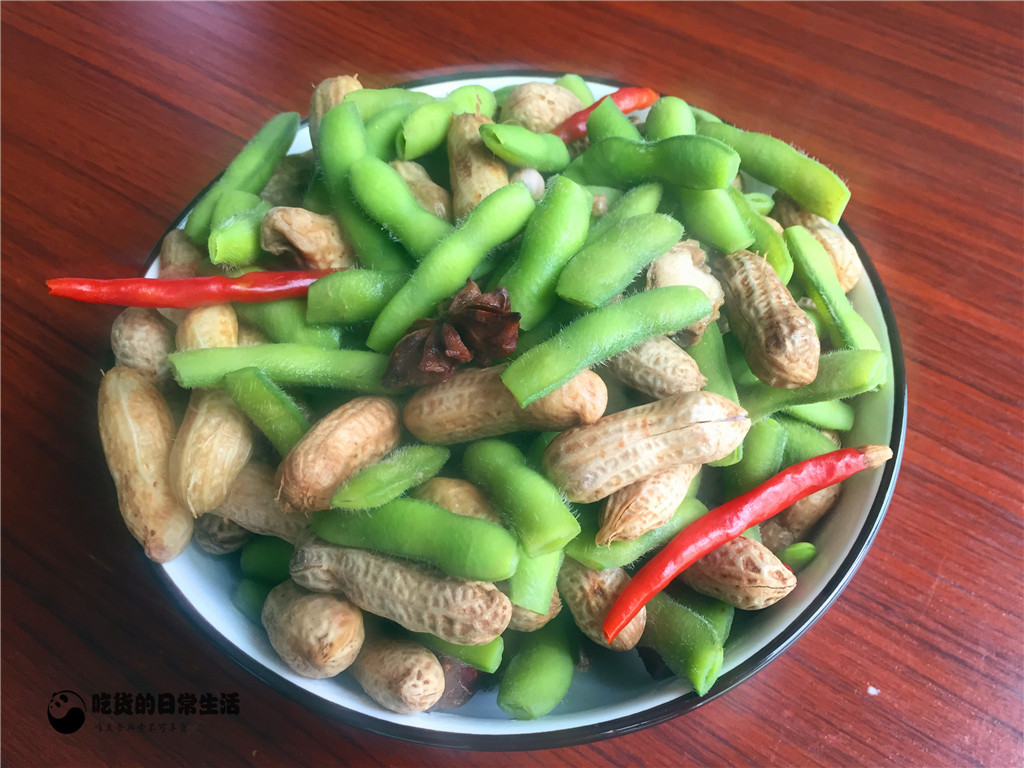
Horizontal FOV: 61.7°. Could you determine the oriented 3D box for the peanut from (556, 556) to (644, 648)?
[{"bbox_3d":[0.019,0.046,0.189,0.016,0.015,0.026,-27,74,-12],"label":"peanut"}]

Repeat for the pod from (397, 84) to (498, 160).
[{"bbox_3d":[-0.017,-0.074,0.241,0.012,0.011,0.037,38,58,22],"label":"pod"}]

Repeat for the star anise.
[{"bbox_3d":[-0.013,-0.010,0.177,0.030,0.014,0.027,-8,67,-2],"label":"star anise"}]

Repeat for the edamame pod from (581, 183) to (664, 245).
[{"bbox_3d":[0.022,-0.036,0.209,0.037,0.011,0.012,-41,64,-8],"label":"edamame pod"}]

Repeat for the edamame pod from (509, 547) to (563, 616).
[{"bbox_3d":[0.007,0.031,0.172,0.011,0.009,0.031,11,67,7],"label":"edamame pod"}]

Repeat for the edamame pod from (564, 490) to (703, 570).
[{"bbox_3d":[0.026,0.030,0.176,0.030,0.010,0.013,-16,60,-8],"label":"edamame pod"}]

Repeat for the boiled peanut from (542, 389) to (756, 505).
[{"bbox_3d":[0.028,0.012,0.175,0.044,0.015,0.016,-14,58,-6],"label":"boiled peanut"}]

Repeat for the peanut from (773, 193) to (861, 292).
[{"bbox_3d":[0.077,-0.037,0.221,0.013,0.013,0.032,-26,68,-14],"label":"peanut"}]

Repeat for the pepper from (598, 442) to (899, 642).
[{"bbox_3d":[0.048,0.028,0.173,0.075,0.009,0.013,-27,62,-18],"label":"pepper"}]

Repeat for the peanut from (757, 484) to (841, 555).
[{"bbox_3d":[0.064,0.026,0.190,0.014,0.013,0.026,39,94,22],"label":"peanut"}]

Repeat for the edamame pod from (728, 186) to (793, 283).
[{"bbox_3d":[0.058,-0.037,0.206,0.013,0.010,0.030,-11,57,-6],"label":"edamame pod"}]

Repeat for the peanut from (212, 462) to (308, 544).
[{"bbox_3d":[-0.052,0.025,0.178,0.029,0.015,0.015,22,61,11],"label":"peanut"}]

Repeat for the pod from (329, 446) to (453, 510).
[{"bbox_3d":[-0.024,0.018,0.170,0.025,0.009,0.010,-23,60,-5],"label":"pod"}]

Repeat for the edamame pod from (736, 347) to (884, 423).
[{"bbox_3d":[0.066,0.001,0.194,0.041,0.009,0.011,-14,58,-18],"label":"edamame pod"}]

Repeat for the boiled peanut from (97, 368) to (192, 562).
[{"bbox_3d":[-0.078,0.016,0.181,0.018,0.017,0.047,-20,66,-11],"label":"boiled peanut"}]

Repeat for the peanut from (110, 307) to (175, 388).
[{"bbox_3d":[-0.080,-0.005,0.192,0.015,0.014,0.026,-18,95,-11],"label":"peanut"}]

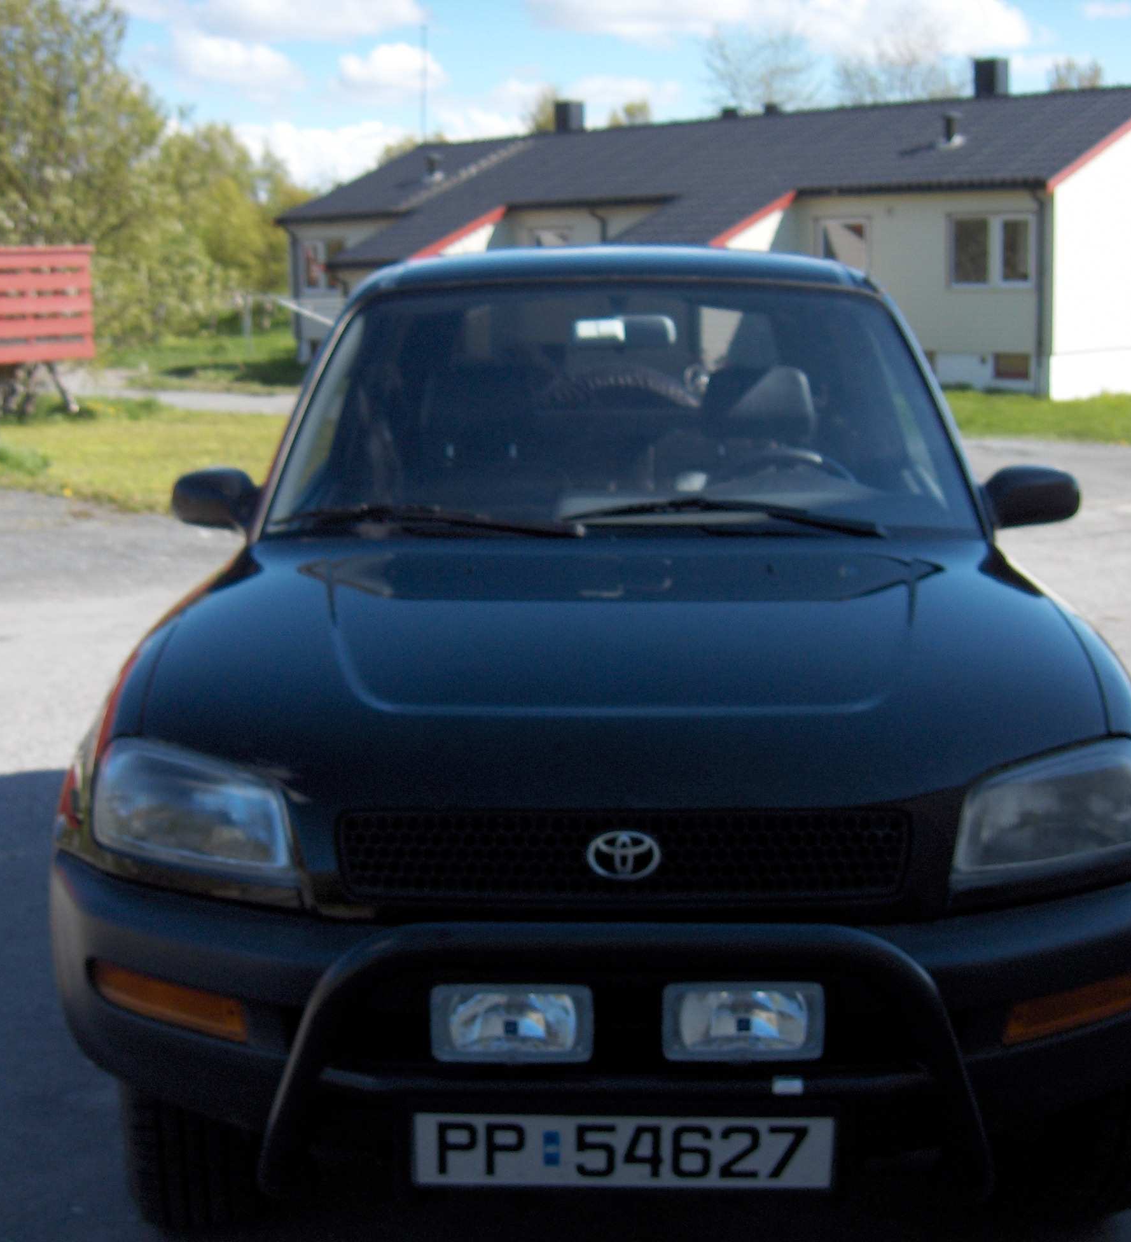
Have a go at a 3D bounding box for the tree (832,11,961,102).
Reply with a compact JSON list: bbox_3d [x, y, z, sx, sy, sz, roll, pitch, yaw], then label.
[{"bbox_3d":[9.362,-12.623,52.840,4.400,9.080,4.400,-1,11,0],"label":"tree"}]

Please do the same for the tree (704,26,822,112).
[{"bbox_3d":[5.614,-12.382,52.811,4.200,8.766,4.200,-1,11,0],"label":"tree"}]

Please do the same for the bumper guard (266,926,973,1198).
[{"bbox_3d":[0.074,0.552,2.341,0.930,0.390,0.240,0,11,2],"label":"bumper guard"}]

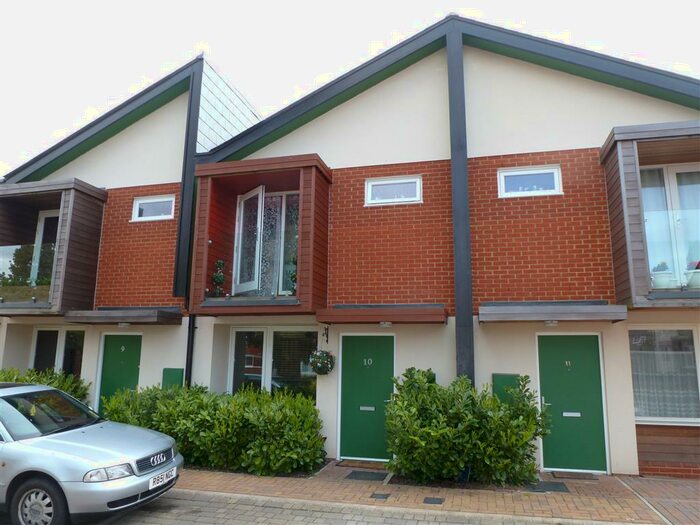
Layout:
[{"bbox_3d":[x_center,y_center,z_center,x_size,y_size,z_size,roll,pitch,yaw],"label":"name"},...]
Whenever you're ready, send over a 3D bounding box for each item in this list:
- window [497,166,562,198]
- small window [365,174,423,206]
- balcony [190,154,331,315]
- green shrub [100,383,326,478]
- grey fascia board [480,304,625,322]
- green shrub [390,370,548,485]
[{"bbox_3d":[2.953,-1.318,7.960,1.000,0.495,0.100,-2,-9,13],"label":"window"},{"bbox_3d":[0.760,-1.246,8.474,1.022,0.500,0.100,-2,-9,13],"label":"small window"},{"bbox_3d":[-1.499,-0.382,8.407,2.189,2.574,0.940,-2,-9,13],"label":"balcony"},{"bbox_3d":[-2.229,2.620,7.875,3.860,1.200,1.020,-2,-9,13],"label":"green shrub"},{"bbox_3d":[2.859,0.731,6.931,1.958,0.202,0.140,-2,-9,13],"label":"grey fascia board"},{"bbox_3d":[1.647,2.335,7.044,2.160,1.510,0.920,-2,-9,13],"label":"green shrub"}]

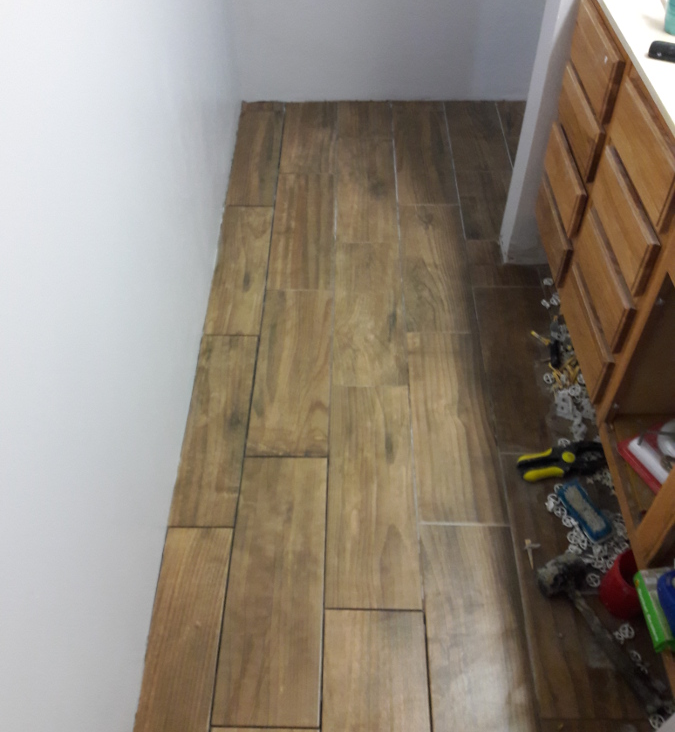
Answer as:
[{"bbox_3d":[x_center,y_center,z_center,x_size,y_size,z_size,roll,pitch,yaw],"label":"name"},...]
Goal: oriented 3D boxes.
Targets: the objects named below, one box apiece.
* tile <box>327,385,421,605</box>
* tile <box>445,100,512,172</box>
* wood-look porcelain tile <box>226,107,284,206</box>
[{"bbox_3d":[0.081,0.283,1.714,0.202,0.010,0.601,1,48,1],"label":"tile"},{"bbox_3d":[0.527,-0.874,2.766,0.208,0.010,0.499,1,48,1],"label":"tile"},{"bbox_3d":[-0.290,-0.765,2.668,0.160,0.010,0.605,1,48,1],"label":"wood-look porcelain tile"}]

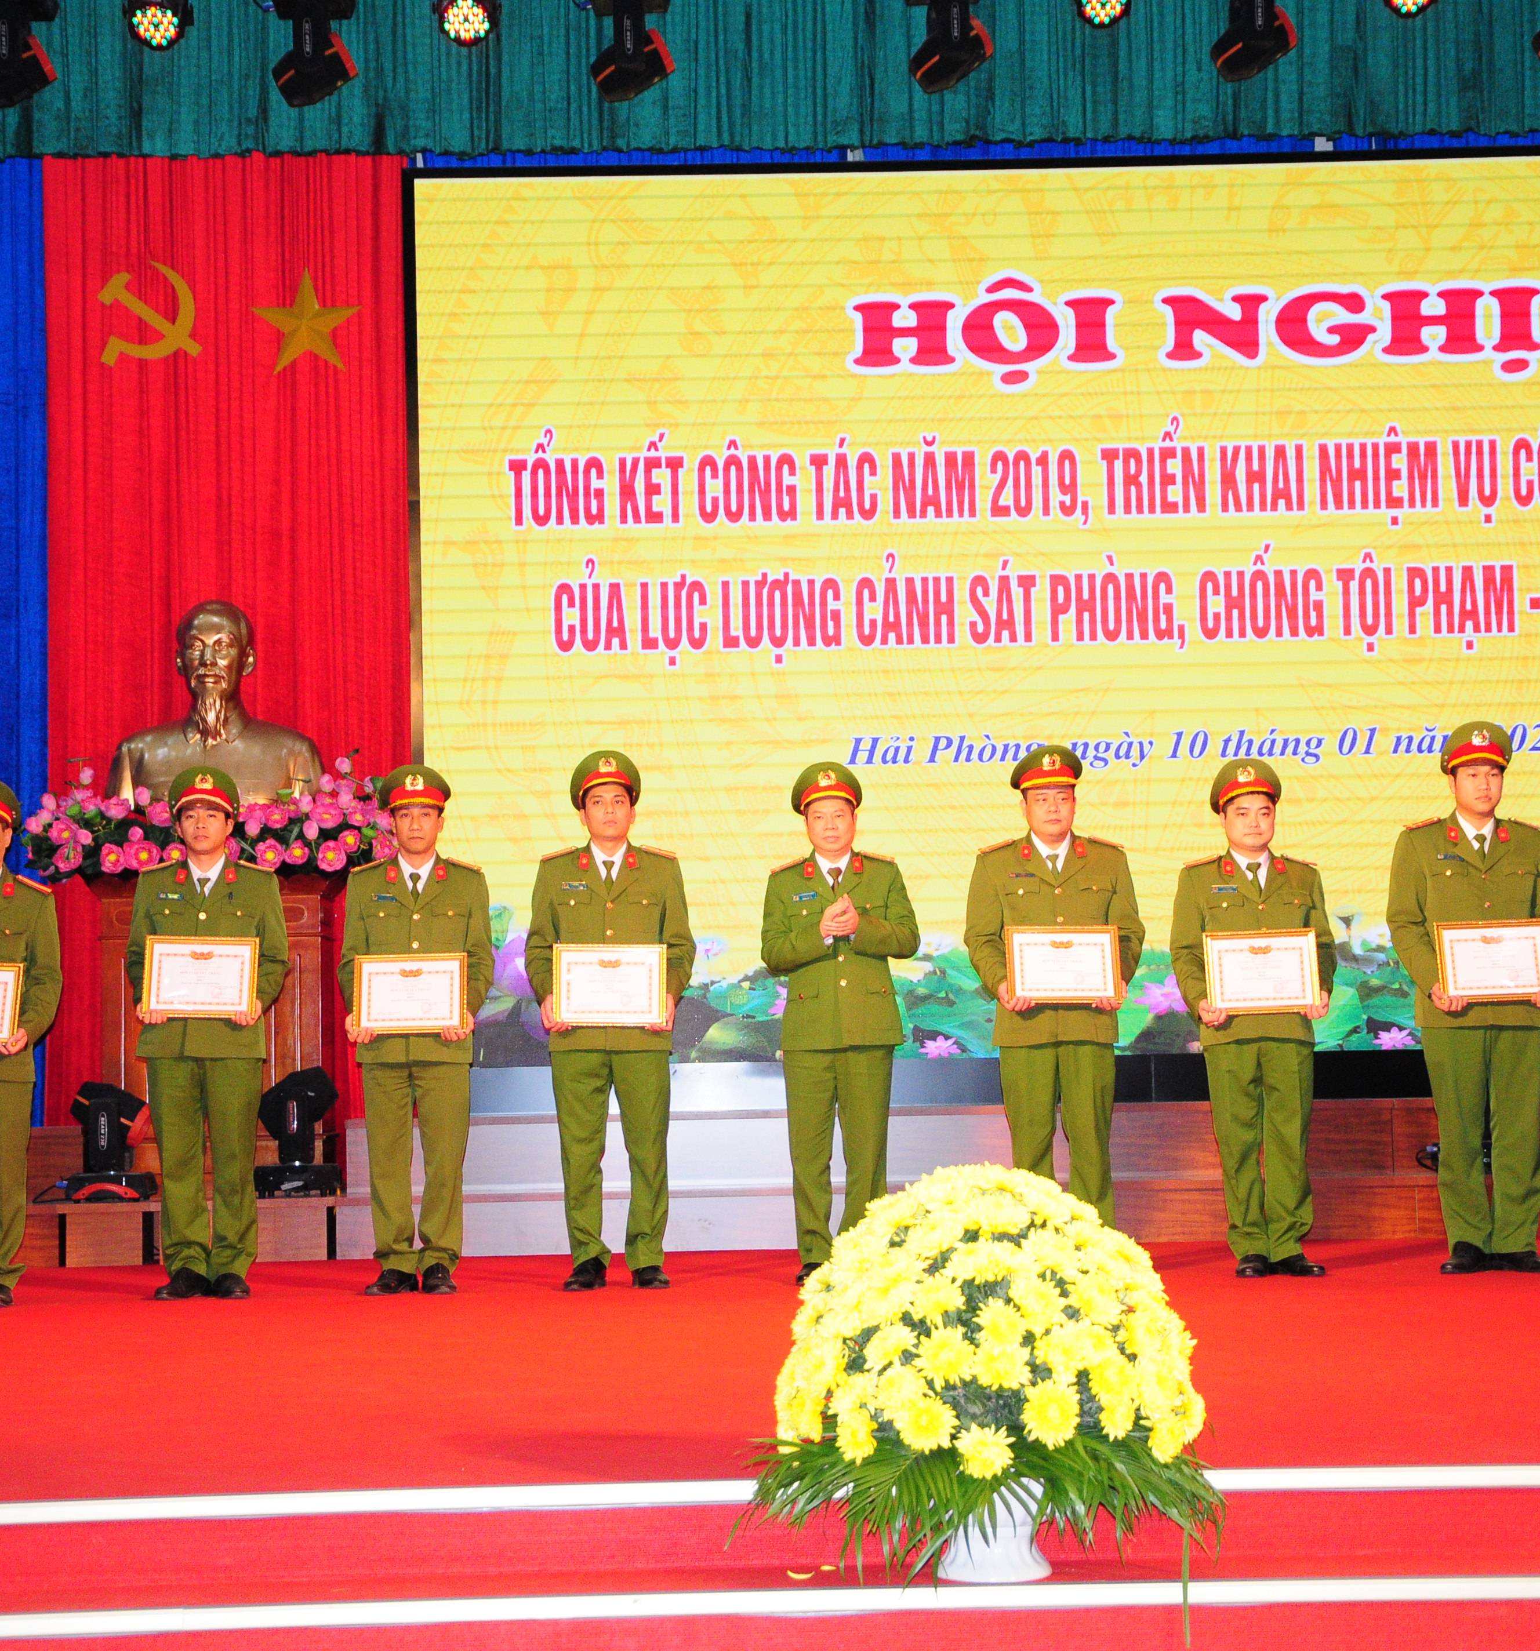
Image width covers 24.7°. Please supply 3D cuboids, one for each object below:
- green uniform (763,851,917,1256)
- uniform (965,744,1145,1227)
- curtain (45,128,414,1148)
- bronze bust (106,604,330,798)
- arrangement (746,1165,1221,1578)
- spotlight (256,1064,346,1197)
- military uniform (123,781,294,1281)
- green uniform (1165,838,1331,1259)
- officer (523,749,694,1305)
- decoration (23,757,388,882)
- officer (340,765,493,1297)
[{"bbox_3d":[0.238,0.768,11.800,0.504,1.377,0.380,-1,0,2],"label":"green uniform"},{"bbox_3d":[0.953,0.621,11.800,0.550,1.769,0.400,-1,0,-1],"label":"uniform"},{"bbox_3d":[-2.038,-0.694,13.200,1.302,3.600,0.150,-1,0,0],"label":"curtain"},{"bbox_3d":[-2.109,-0.429,13.400,0.836,0.851,0.440,-1,-1,0],"label":"bronze bust"},{"bbox_3d":[0.474,1.212,7.800,1.055,0.922,0.980,-1,-1,0],"label":"arrangement"},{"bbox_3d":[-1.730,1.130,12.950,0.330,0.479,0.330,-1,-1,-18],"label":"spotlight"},{"bbox_3d":[-1.891,0.689,11.800,0.507,1.750,0.400,-1,0,-2],"label":"military uniform"},{"bbox_3d":[1.609,0.769,11.750,0.551,1.388,0.370,-1,-1,-7],"label":"green uniform"},{"bbox_3d":[-0.535,0.646,11.750,0.571,1.791,0.390,-1,-1,0],"label":"officer"},{"bbox_3d":[-2.033,-0.024,12.850,1.352,0.453,0.420,-1,0,0],"label":"decoration"},{"bbox_3d":[-1.184,0.676,11.800,0.474,1.738,0.400,-1,0,-3],"label":"officer"}]

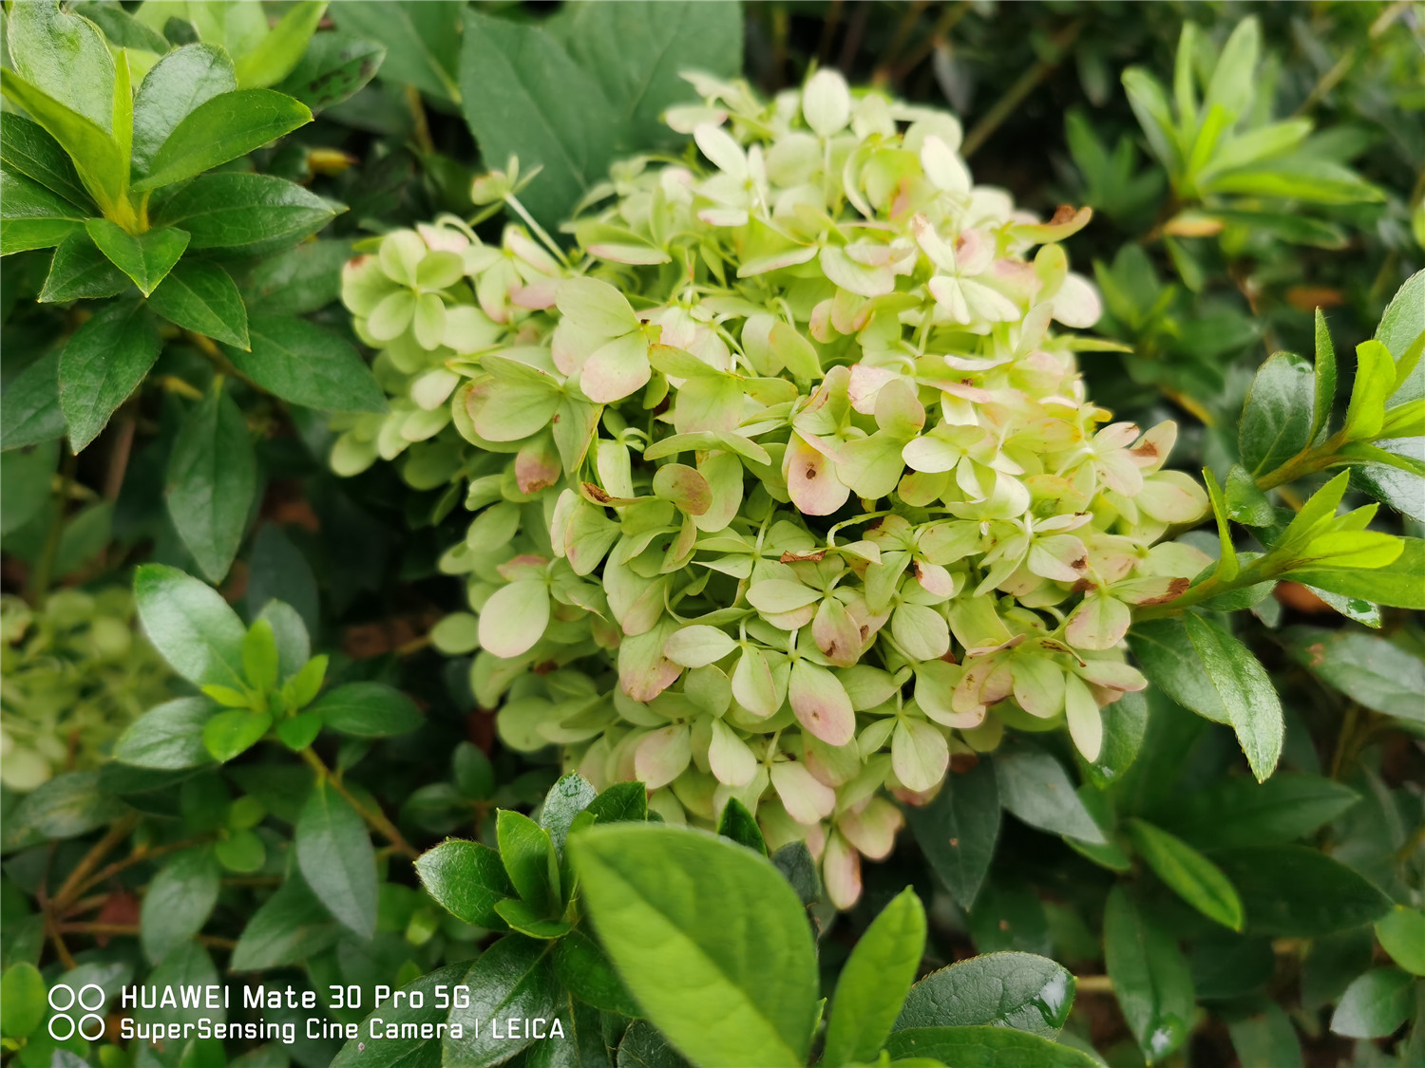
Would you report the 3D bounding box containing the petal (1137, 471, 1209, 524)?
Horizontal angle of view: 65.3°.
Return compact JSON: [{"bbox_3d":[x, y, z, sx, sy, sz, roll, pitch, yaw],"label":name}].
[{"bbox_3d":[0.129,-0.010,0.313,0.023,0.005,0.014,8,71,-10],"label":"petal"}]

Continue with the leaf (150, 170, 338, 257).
[{"bbox_3d":[-0.105,-0.072,0.250,0.039,0.007,0.019,-12,84,-30],"label":"leaf"}]

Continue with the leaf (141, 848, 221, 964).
[{"bbox_3d":[-0.184,0.129,0.385,0.022,0.005,0.044,11,60,6],"label":"leaf"}]

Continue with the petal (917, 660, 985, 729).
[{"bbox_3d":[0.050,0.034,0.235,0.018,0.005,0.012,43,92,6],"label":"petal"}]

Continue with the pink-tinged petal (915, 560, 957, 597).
[{"bbox_3d":[0.047,0.010,0.238,0.007,0.003,0.012,-36,56,-1],"label":"pink-tinged petal"}]

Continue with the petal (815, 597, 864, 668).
[{"bbox_3d":[0.027,0.021,0.233,0.010,0.004,0.017,-14,55,1],"label":"petal"}]

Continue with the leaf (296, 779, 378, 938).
[{"bbox_3d":[-0.104,0.091,0.310,0.021,0.007,0.047,-20,66,-18],"label":"leaf"}]

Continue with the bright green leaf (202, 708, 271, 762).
[{"bbox_3d":[-0.148,0.064,0.350,0.018,0.005,0.019,31,68,22],"label":"bright green leaf"}]

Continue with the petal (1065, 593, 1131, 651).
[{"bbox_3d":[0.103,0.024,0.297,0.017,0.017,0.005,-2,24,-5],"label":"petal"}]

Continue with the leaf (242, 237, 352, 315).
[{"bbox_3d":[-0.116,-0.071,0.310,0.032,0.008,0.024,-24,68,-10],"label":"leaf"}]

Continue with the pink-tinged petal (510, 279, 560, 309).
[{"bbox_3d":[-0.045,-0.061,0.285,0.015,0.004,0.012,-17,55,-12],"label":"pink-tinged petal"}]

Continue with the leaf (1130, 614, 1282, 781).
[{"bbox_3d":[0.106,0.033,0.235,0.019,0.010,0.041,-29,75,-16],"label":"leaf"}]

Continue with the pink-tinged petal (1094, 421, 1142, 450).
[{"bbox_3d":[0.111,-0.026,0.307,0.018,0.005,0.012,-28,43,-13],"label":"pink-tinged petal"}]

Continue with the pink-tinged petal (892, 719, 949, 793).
[{"bbox_3d":[0.052,0.057,0.285,0.015,0.019,0.005,-18,3,-8],"label":"pink-tinged petal"}]

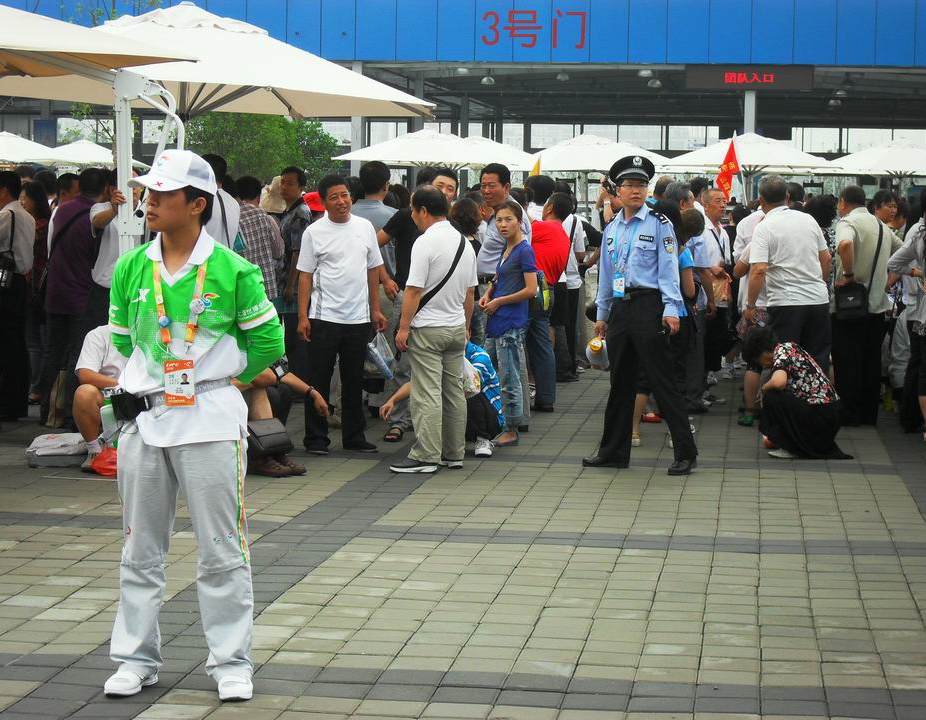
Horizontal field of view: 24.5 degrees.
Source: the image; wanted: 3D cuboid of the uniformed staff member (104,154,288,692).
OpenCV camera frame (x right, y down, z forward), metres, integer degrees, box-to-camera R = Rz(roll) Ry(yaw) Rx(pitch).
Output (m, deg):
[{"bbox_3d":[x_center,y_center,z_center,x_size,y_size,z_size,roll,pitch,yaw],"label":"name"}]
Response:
[{"bbox_3d":[-0.873,0.202,6.870,0.550,1.730,0.400,2,5,16],"label":"uniformed staff member"}]

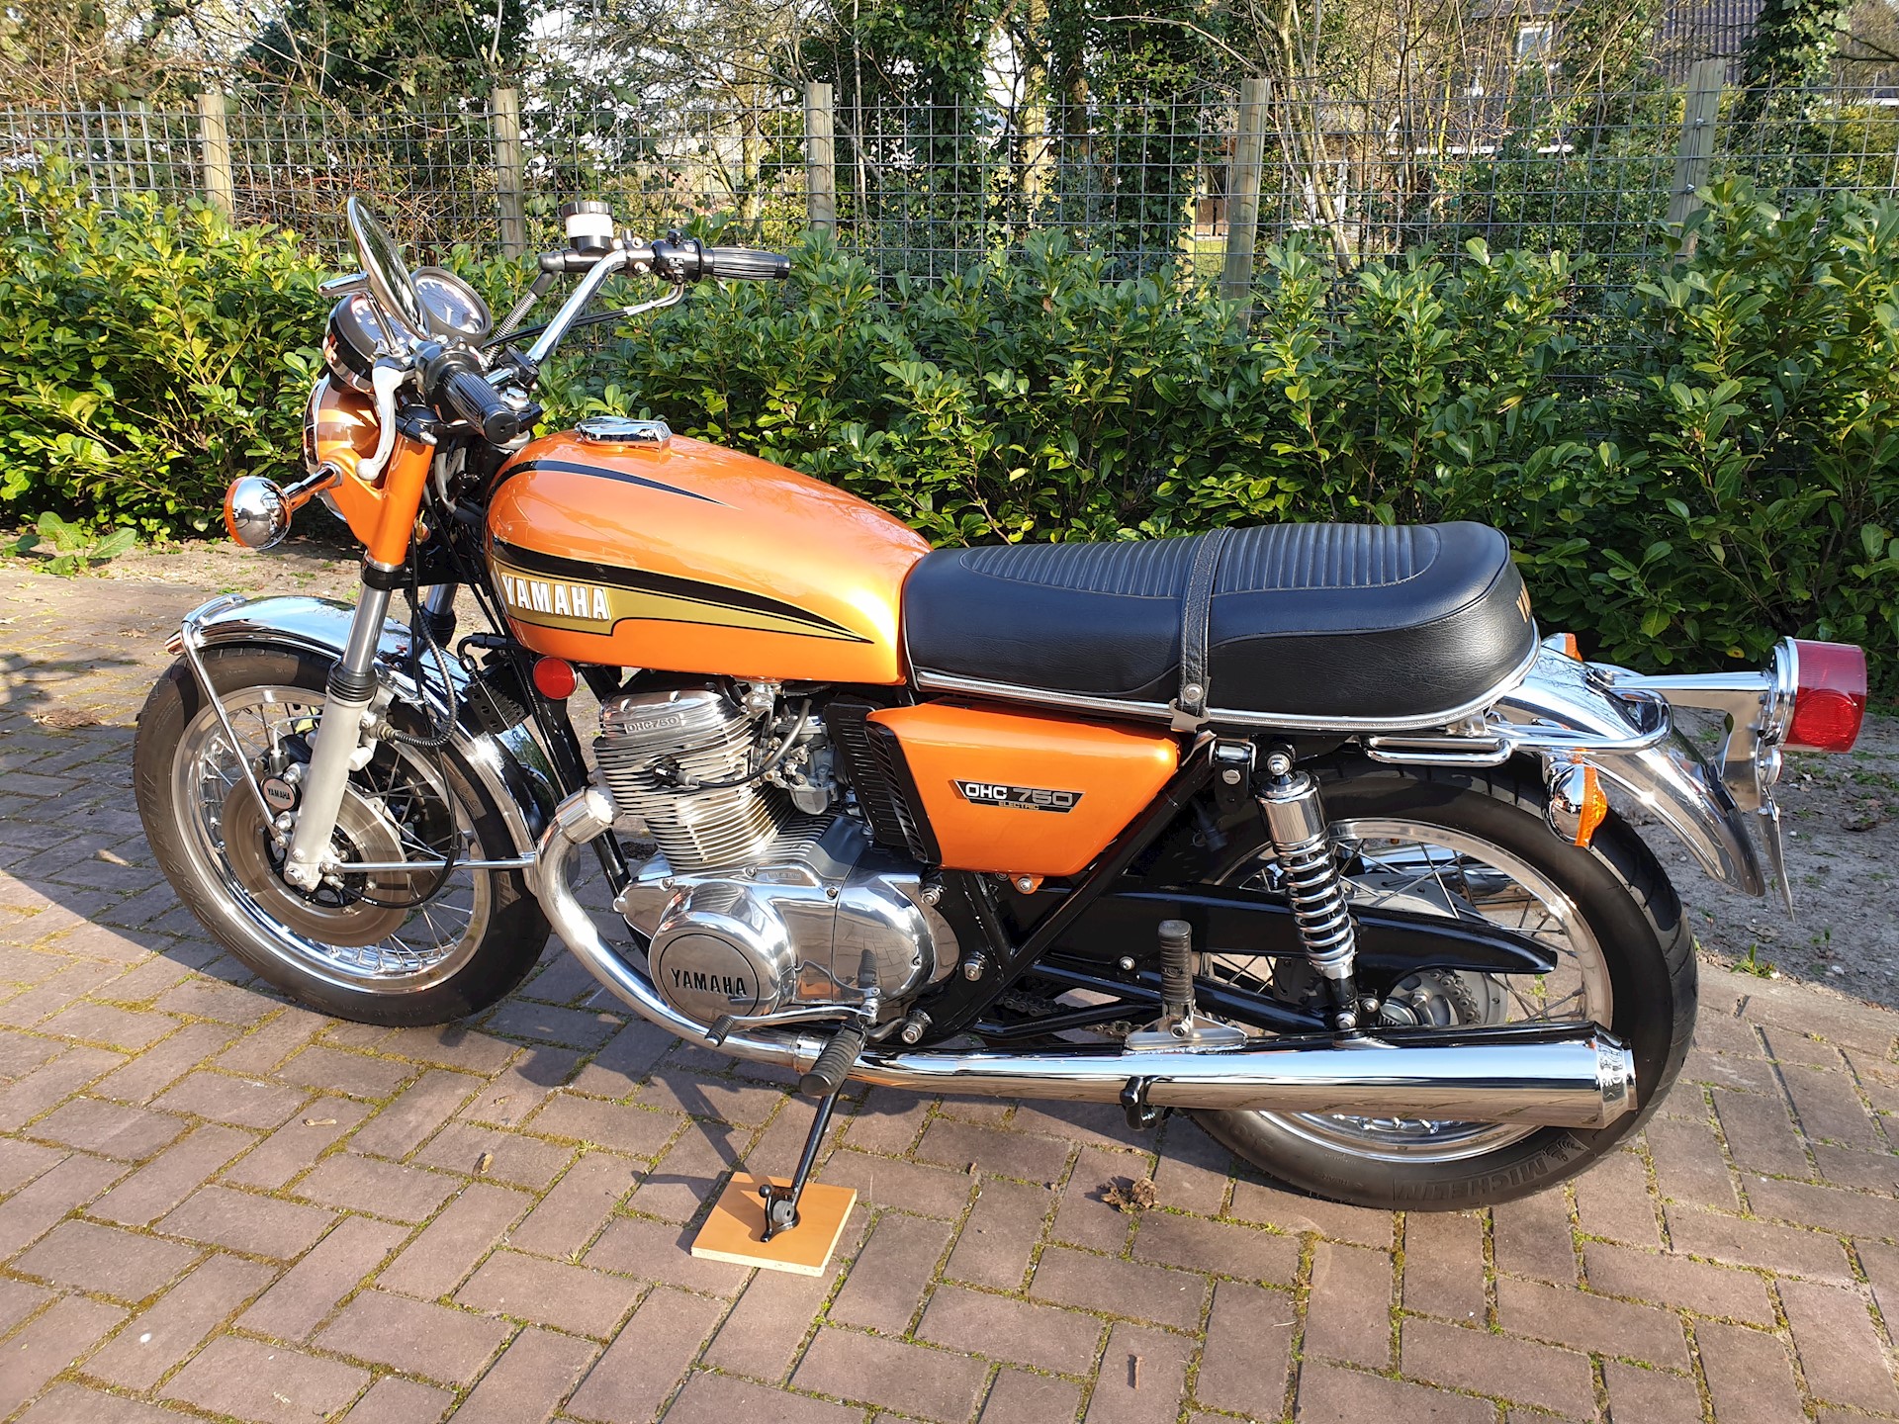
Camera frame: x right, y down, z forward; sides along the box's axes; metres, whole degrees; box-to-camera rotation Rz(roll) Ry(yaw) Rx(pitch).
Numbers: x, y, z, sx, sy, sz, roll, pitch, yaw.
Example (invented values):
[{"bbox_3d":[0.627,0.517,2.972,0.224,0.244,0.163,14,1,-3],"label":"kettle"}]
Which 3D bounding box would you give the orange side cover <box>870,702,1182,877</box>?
[{"bbox_3d":[0.081,0.098,1.586,0.345,0.200,0.065,6,25,16],"label":"orange side cover"}]

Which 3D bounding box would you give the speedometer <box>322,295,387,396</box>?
[{"bbox_3d":[-0.677,-0.430,1.676,0.072,0.106,0.106,-35,11,25],"label":"speedometer"}]

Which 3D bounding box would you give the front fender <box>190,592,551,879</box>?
[{"bbox_3d":[-0.820,0.035,1.985,0.565,0.410,0.125,4,27,12],"label":"front fender"}]

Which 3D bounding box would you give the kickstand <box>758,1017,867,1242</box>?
[{"bbox_3d":[-0.175,0.502,1.742,0.130,0.245,0.186,5,20,17],"label":"kickstand"}]

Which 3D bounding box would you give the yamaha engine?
[{"bbox_3d":[-0.151,0.129,1.813,0.460,0.465,0.465,5,28,17],"label":"yamaha engine"}]

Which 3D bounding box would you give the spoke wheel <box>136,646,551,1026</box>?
[{"bbox_3d":[-0.894,0.185,2.095,0.662,0.662,0.111,5,27,15],"label":"spoke wheel"}]

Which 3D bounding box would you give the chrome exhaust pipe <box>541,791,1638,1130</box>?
[{"bbox_3d":[0.084,0.319,1.647,1.300,0.310,0.165,6,25,16],"label":"chrome exhaust pipe"}]

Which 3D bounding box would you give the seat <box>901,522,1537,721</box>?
[{"bbox_3d":[0.296,-0.124,1.575,0.665,0.180,0.275,6,25,16],"label":"seat"}]

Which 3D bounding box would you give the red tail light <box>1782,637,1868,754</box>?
[{"bbox_3d":[0.879,-0.017,1.429,0.070,0.110,0.112,2,24,18],"label":"red tail light"}]

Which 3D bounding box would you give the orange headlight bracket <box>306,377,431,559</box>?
[{"bbox_3d":[-0.663,-0.309,1.754,0.222,0.202,0.242,4,28,14],"label":"orange headlight bracket"}]

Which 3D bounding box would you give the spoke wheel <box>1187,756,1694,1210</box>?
[{"bbox_3d":[0.522,0.325,1.701,0.653,0.653,0.115,6,25,16],"label":"spoke wheel"}]

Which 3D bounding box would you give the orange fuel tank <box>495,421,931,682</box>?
[{"bbox_3d":[-0.281,-0.198,1.687,0.545,0.255,0.283,5,28,17],"label":"orange fuel tank"}]

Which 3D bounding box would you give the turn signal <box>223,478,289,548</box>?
[{"bbox_3d":[-0.750,-0.216,1.546,0.063,0.078,0.078,4,28,14],"label":"turn signal"}]

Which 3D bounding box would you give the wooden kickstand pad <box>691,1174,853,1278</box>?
[{"bbox_3d":[-0.213,0.632,1.765,0.163,0.014,0.144,4,20,13],"label":"wooden kickstand pad"}]

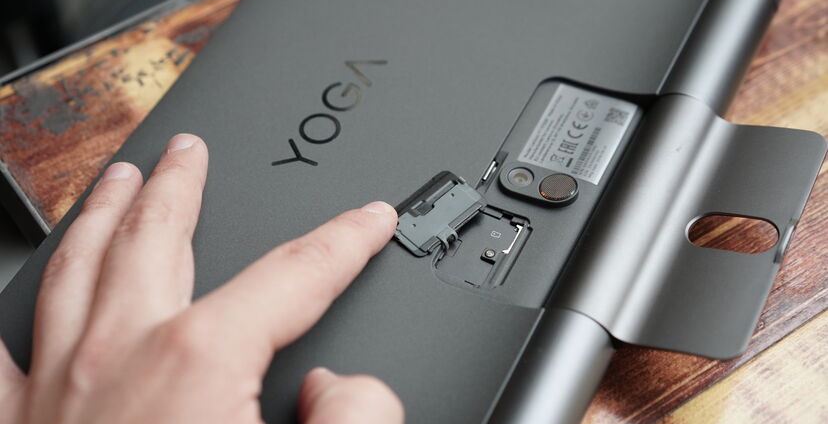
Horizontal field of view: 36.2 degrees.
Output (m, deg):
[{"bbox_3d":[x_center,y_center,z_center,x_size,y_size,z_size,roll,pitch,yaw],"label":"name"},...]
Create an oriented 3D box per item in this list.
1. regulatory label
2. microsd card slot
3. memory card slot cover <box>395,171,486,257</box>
[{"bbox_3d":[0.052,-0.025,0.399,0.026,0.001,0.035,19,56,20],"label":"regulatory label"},{"bbox_3d":[0.022,0.010,0.376,0.020,0.003,0.026,19,56,20],"label":"microsd card slot"},{"bbox_3d":[0.006,0.000,0.380,0.018,0.003,0.029,36,63,29],"label":"memory card slot cover"}]

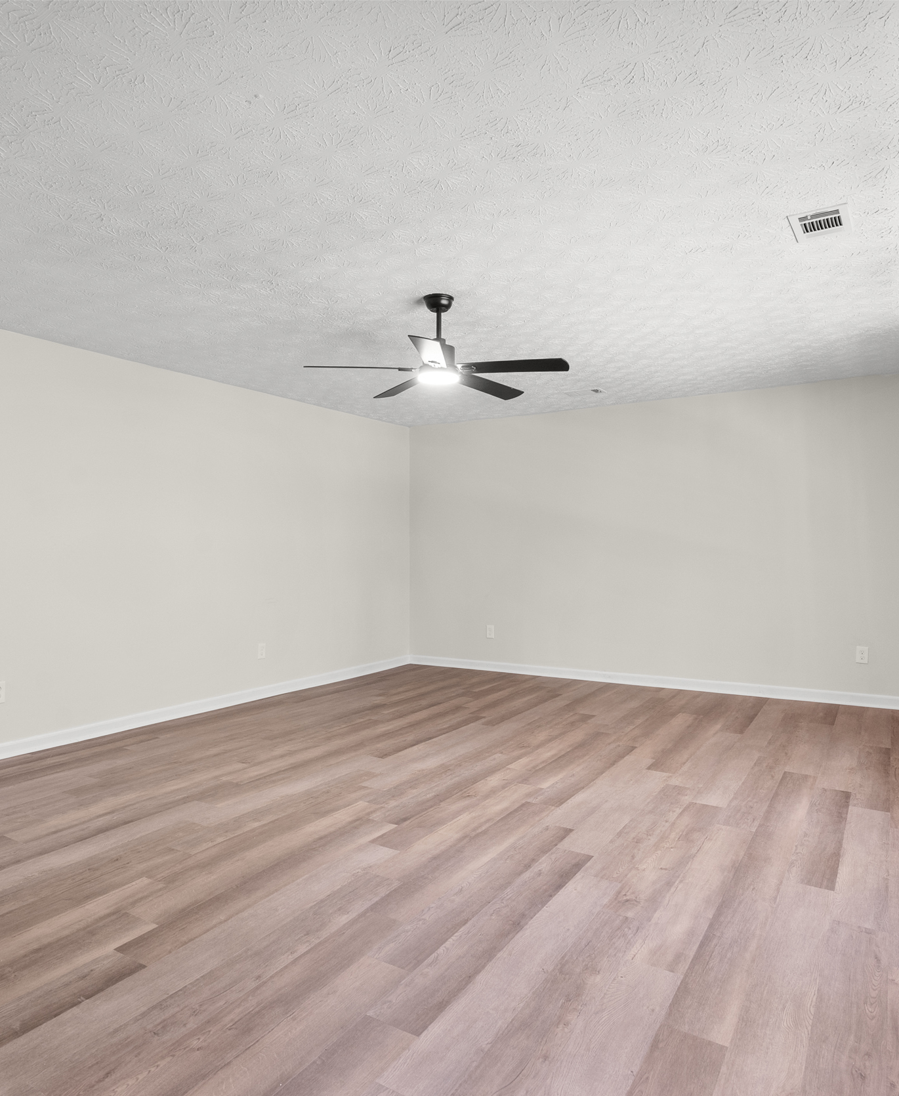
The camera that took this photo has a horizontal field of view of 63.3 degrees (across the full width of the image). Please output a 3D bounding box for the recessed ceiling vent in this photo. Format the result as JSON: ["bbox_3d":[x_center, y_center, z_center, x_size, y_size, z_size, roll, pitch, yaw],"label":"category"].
[{"bbox_3d":[1.449,-1.259,2.844,0.199,0.025,0.287,0,0,32],"label":"recessed ceiling vent"}]

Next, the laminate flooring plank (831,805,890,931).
[{"bbox_3d":[1.588,1.184,2.784,0.159,0.012,1.210,0,0,31],"label":"laminate flooring plank"}]

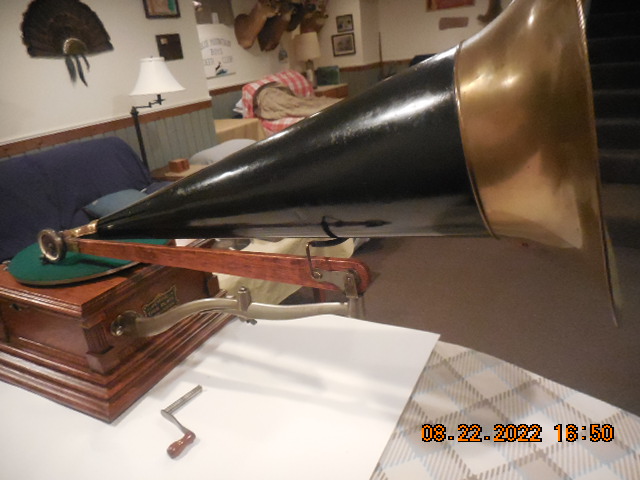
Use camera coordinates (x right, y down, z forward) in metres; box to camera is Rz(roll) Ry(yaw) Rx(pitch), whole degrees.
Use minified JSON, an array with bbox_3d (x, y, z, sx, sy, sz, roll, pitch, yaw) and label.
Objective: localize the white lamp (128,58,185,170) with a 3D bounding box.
[{"bbox_3d":[-1.175,-0.650,3.468,0.528,1.351,0.399,-11,23,-12],"label":"white lamp"}]

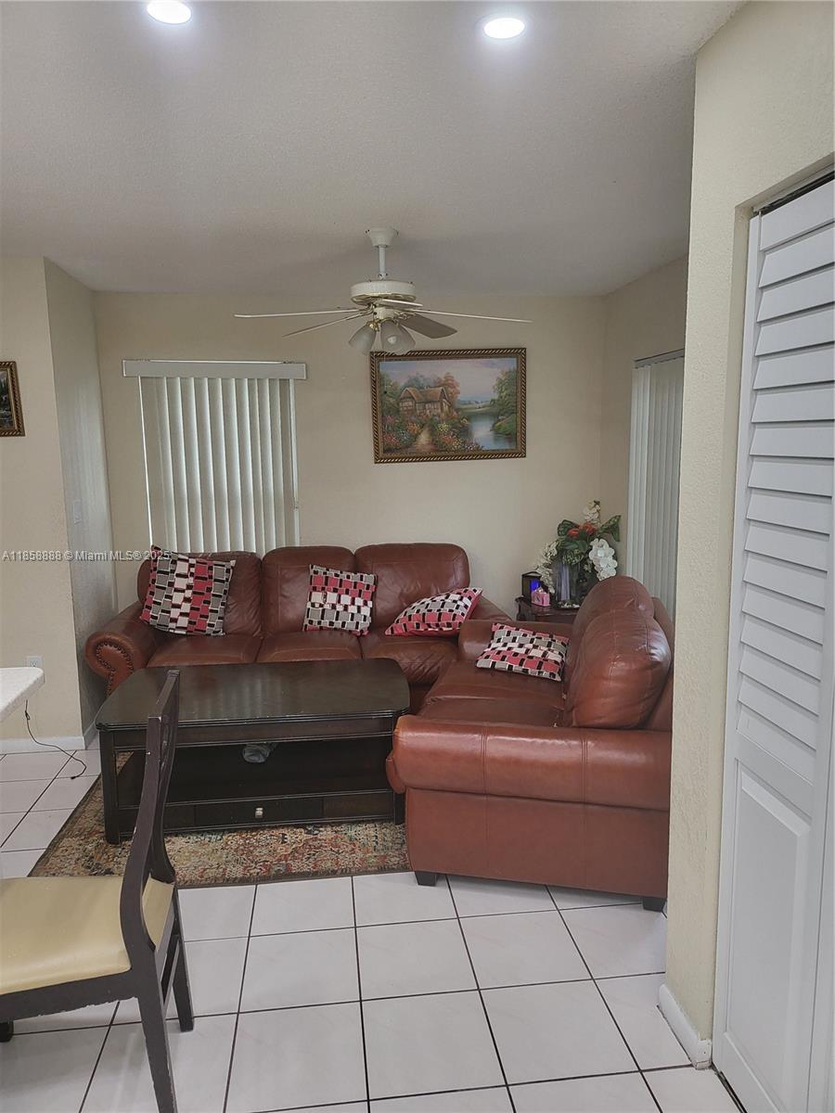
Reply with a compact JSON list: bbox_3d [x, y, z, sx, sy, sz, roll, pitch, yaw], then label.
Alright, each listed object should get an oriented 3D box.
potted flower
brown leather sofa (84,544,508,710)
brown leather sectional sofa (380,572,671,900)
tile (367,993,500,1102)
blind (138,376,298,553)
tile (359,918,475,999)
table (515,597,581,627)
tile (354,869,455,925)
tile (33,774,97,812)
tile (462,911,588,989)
[{"bbox_3d":[0.928,-0.013,4.506,0.470,0.610,0.420,-2,8,-7],"label":"potted flower"},{"bbox_3d":[-0.617,0.454,4.382,2.180,0.950,0.950,-2,8,-7],"label":"brown leather sofa"},{"bbox_3d":[0.536,0.599,3.316,0.960,0.950,1.620,1,8,12],"label":"brown leather sectional sofa"},{"bbox_3d":[0.031,1.266,2.012,0.331,0.010,0.331,-1,8,-7],"label":"tile"},{"bbox_3d":[-1.167,-0.490,4.626,0.890,1.140,0.080,-2,8,-7],"label":"blind"},{"bbox_3d":[-0.010,1.220,2.342,0.331,0.010,0.331,-1,8,-7],"label":"tile"},{"bbox_3d":[0.892,0.583,4.657,0.520,0.588,0.490,-1,8,-7],"label":"table"},{"bbox_3d":[-0.054,1.179,2.685,0.332,0.010,0.332,-2,8,-7],"label":"tile"},{"bbox_3d":[-1.510,1.069,3.500,0.331,0.010,0.331,-1,8,-7],"label":"tile"},{"bbox_3d":[0.324,1.216,2.395,0.332,0.010,0.332,-2,8,-7],"label":"tile"}]

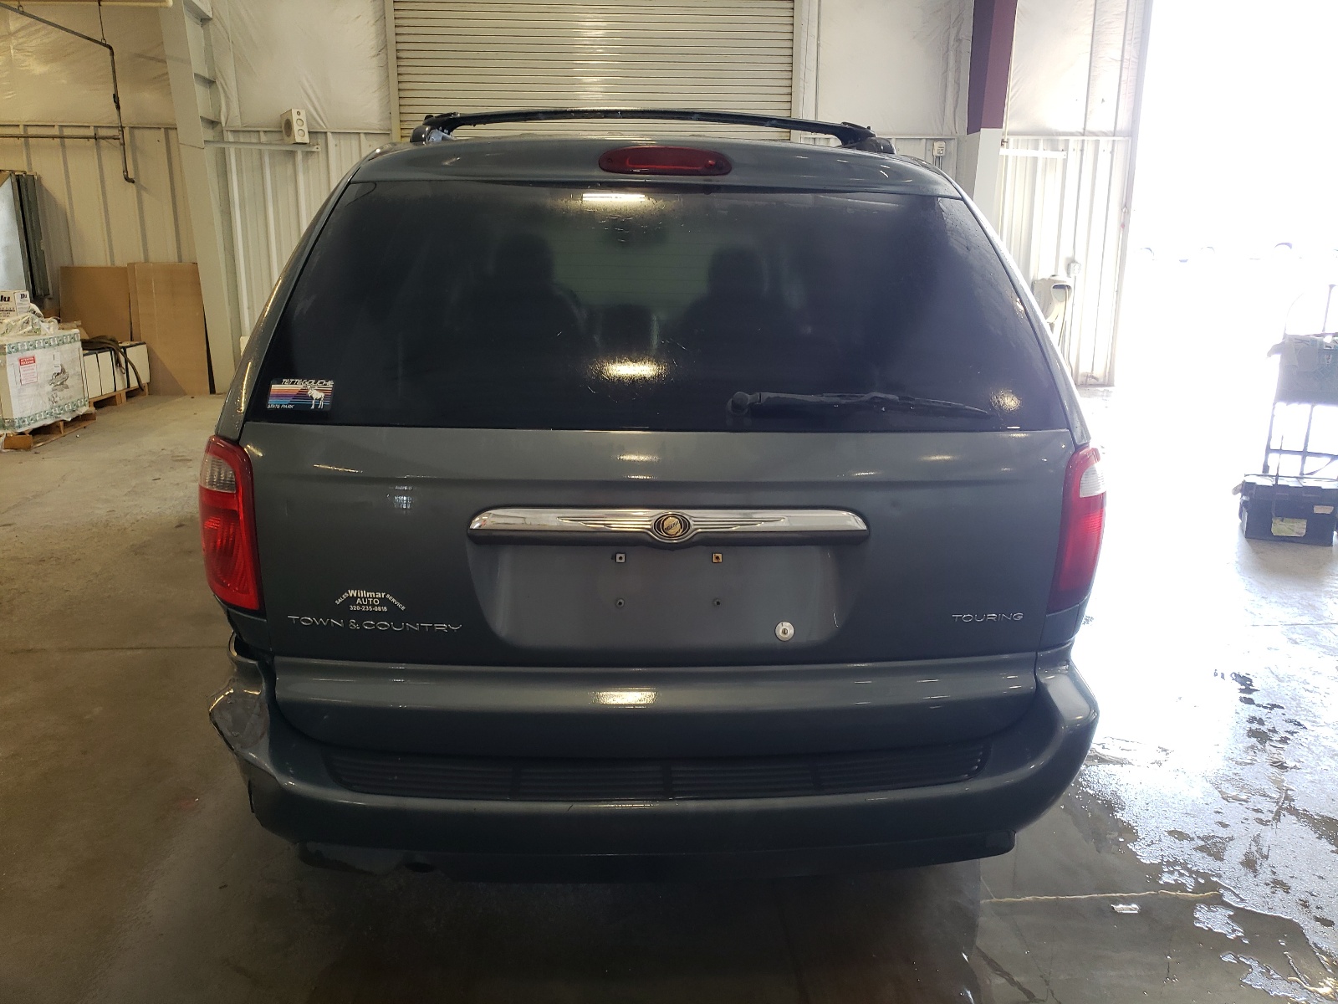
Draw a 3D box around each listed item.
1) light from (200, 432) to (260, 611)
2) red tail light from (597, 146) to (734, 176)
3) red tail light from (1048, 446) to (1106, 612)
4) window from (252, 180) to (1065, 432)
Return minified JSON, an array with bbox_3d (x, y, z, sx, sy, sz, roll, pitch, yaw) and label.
[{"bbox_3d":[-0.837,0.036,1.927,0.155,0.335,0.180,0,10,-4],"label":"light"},{"bbox_3d":[-0.007,-0.704,2.076,0.278,0.066,0.065,0,-1,-4],"label":"red tail light"},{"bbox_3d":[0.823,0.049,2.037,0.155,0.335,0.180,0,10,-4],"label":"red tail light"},{"bbox_3d":[-0.005,-0.391,1.977,1.580,0.520,0.120,0,-14,-4],"label":"window"}]

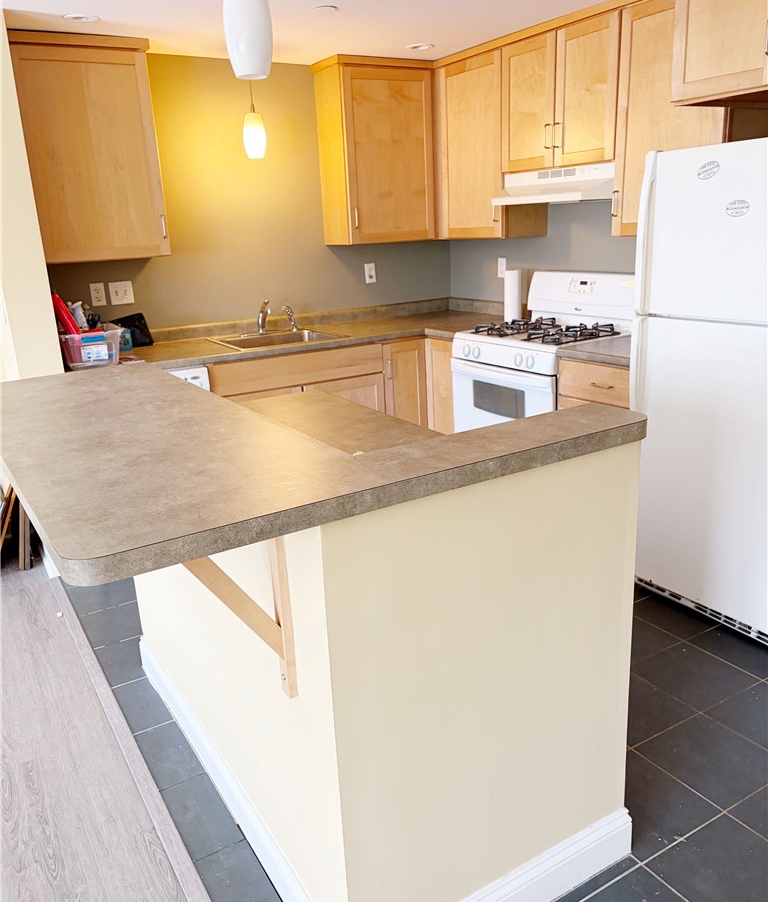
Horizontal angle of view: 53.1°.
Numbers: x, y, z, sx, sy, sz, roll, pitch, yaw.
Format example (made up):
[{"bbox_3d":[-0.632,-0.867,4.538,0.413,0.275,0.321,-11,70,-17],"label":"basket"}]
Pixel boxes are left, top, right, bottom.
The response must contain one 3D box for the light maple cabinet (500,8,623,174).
[{"bbox_3d":[0.940,-1.671,3.682,0.329,0.590,0.761,-12,19,-29],"label":"light maple cabinet"}]

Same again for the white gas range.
[{"bbox_3d":[0.845,-0.277,3.958,0.691,1.188,0.768,-12,19,-29],"label":"white gas range"}]

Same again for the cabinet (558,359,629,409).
[{"bbox_3d":[1.228,0.002,3.497,0.625,0.877,0.511,-12,19,-29],"label":"cabinet"}]

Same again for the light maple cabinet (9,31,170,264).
[{"bbox_3d":[-1.414,-1.407,3.672,0.595,0.956,0.333,-12,19,-29],"label":"light maple cabinet"}]

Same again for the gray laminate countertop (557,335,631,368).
[{"bbox_3d":[1.199,-0.434,3.364,0.645,0.037,0.511,-12,19,-29],"label":"gray laminate countertop"}]

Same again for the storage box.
[{"bbox_3d":[-1.409,-0.497,3.647,0.262,0.159,0.373,-12,19,-29],"label":"storage box"}]

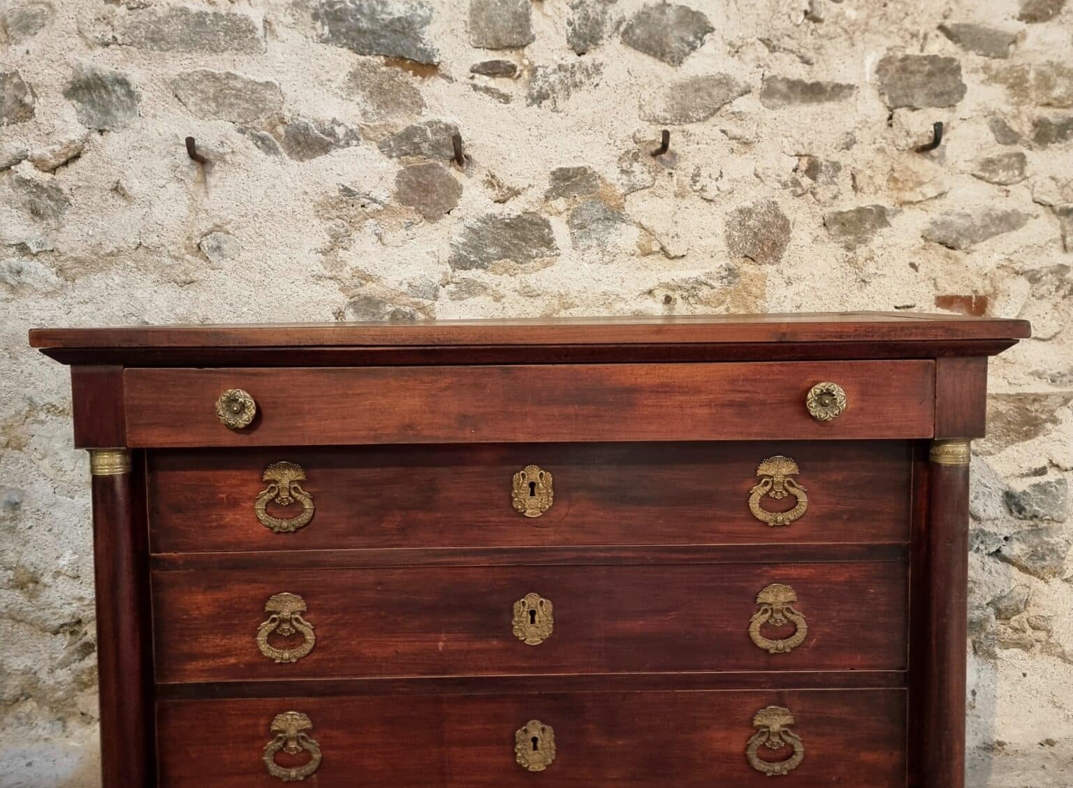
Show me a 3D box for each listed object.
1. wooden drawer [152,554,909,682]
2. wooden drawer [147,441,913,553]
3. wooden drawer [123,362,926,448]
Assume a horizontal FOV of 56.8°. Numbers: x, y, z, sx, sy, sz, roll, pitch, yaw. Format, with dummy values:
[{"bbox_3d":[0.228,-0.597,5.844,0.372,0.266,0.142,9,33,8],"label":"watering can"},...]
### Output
[{"bbox_3d":[-0.006,0.312,1.595,1.086,0.168,0.357,-1,4,-1],"label":"wooden drawer"},{"bbox_3d":[-0.008,0.131,1.581,1.086,0.157,0.357,-1,4,-1],"label":"wooden drawer"},{"bbox_3d":[-0.007,-0.002,1.501,1.062,0.104,0.407,-1,4,-1],"label":"wooden drawer"}]

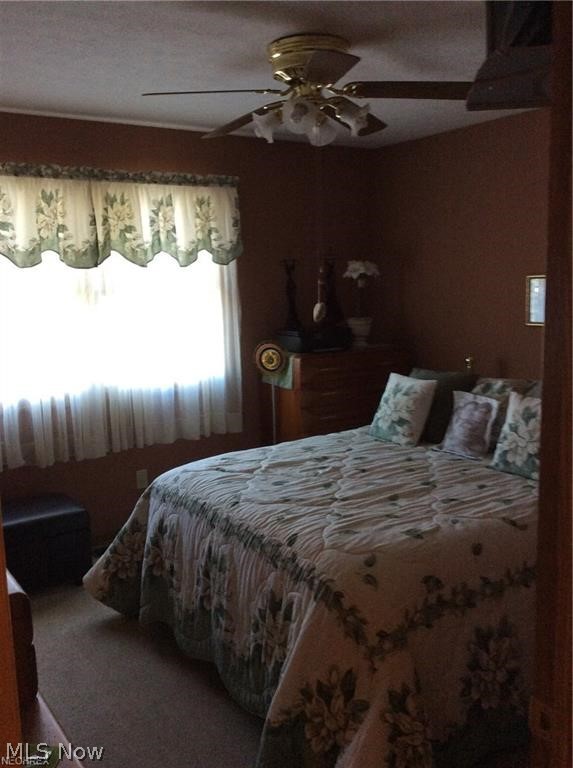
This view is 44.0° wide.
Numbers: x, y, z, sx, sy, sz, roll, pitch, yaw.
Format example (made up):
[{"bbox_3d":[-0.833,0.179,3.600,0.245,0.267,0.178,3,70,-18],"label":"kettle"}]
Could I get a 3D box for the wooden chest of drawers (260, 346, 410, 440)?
[{"bbox_3d":[0.337,0.323,4.644,0.850,1.130,0.460,-7,10,-32],"label":"wooden chest of drawers"}]

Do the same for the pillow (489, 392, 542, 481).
[{"bbox_3d":[1.169,0.236,3.284,0.140,0.390,0.420,18,-4,-35],"label":"pillow"}]

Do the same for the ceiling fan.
[{"bbox_3d":[0.070,-1.076,2.689,1.280,0.380,1.280,-7,10,-32],"label":"ceiling fan"}]

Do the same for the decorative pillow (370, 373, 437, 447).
[{"bbox_3d":[0.671,0.131,4.085,0.140,0.385,0.430,21,-3,-30],"label":"decorative pillow"}]

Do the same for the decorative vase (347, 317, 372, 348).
[{"bbox_3d":[0.468,-0.329,4.525,0.165,0.205,0.165,-1,9,0],"label":"decorative vase"}]

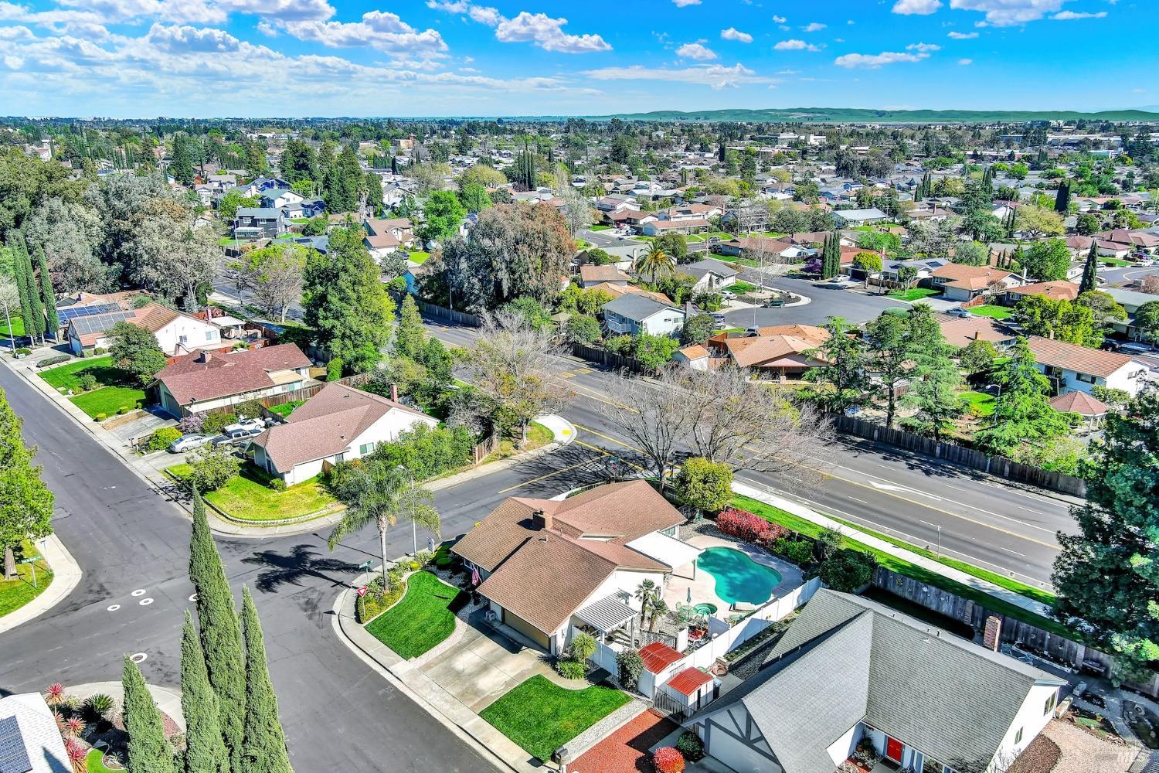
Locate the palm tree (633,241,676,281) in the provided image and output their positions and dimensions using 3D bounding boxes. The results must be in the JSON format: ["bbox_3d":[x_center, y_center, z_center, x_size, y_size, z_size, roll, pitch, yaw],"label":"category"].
[{"bbox_3d":[15.594,-24.942,193.460,9.000,10.200,9.000,0,16,0],"label":"palm tree"}]

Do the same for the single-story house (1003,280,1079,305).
[{"bbox_3d":[90.973,-17.258,176.666,14.500,4.800,15.500,-9,19,-29],"label":"single-story house"}]

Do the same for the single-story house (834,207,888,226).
[{"bbox_3d":[92.800,-56.782,313.077,20.000,4.700,11.000,-8,18,-27],"label":"single-story house"}]

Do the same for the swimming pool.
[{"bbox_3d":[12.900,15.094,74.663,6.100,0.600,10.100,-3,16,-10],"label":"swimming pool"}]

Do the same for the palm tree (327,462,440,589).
[{"bbox_3d":[-14.650,11.234,70.258,8.200,9.300,8.000,0,16,0],"label":"palm tree"}]

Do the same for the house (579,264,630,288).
[{"bbox_3d":[5.100,-21.982,189.895,9.800,4.900,11.000,-1,16,-3],"label":"house"}]

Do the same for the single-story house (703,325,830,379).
[{"bbox_3d":[29.900,-5.554,136.144,17.000,4.900,21.500,0,16,0],"label":"single-story house"}]

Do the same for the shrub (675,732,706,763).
[{"bbox_3d":[6.315,20.374,53.146,1.500,1.350,1.500,0,16,0],"label":"shrub"}]

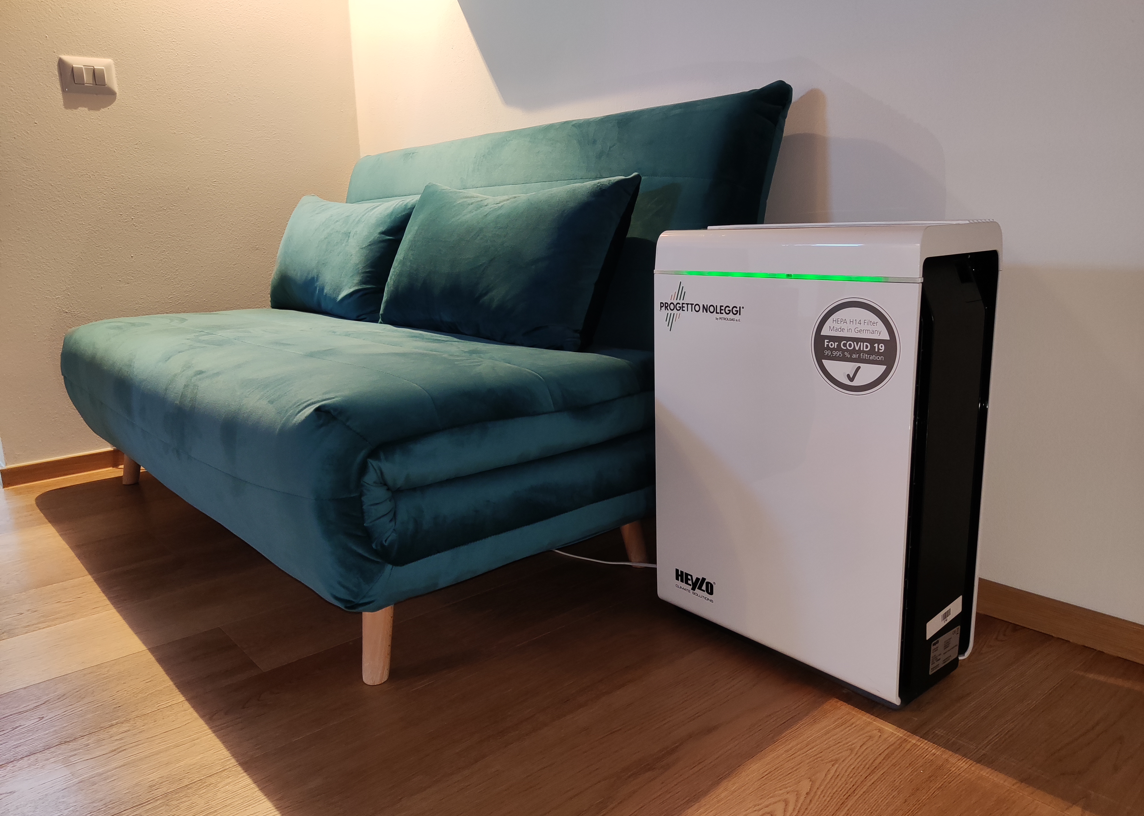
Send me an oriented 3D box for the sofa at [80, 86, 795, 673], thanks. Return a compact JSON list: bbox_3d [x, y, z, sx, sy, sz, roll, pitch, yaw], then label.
[{"bbox_3d":[-0.452,-0.174,1.714,0.867,0.826,1.487,-12,16,-40],"label":"sofa"}]

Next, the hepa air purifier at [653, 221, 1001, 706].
[{"bbox_3d":[0.338,0.038,1.184,0.197,0.587,0.424,-11,15,-37],"label":"hepa air purifier"}]

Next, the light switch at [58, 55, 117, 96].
[{"bbox_3d":[-1.206,-0.827,2.059,0.119,0.084,0.012,-12,16,-39],"label":"light switch"}]

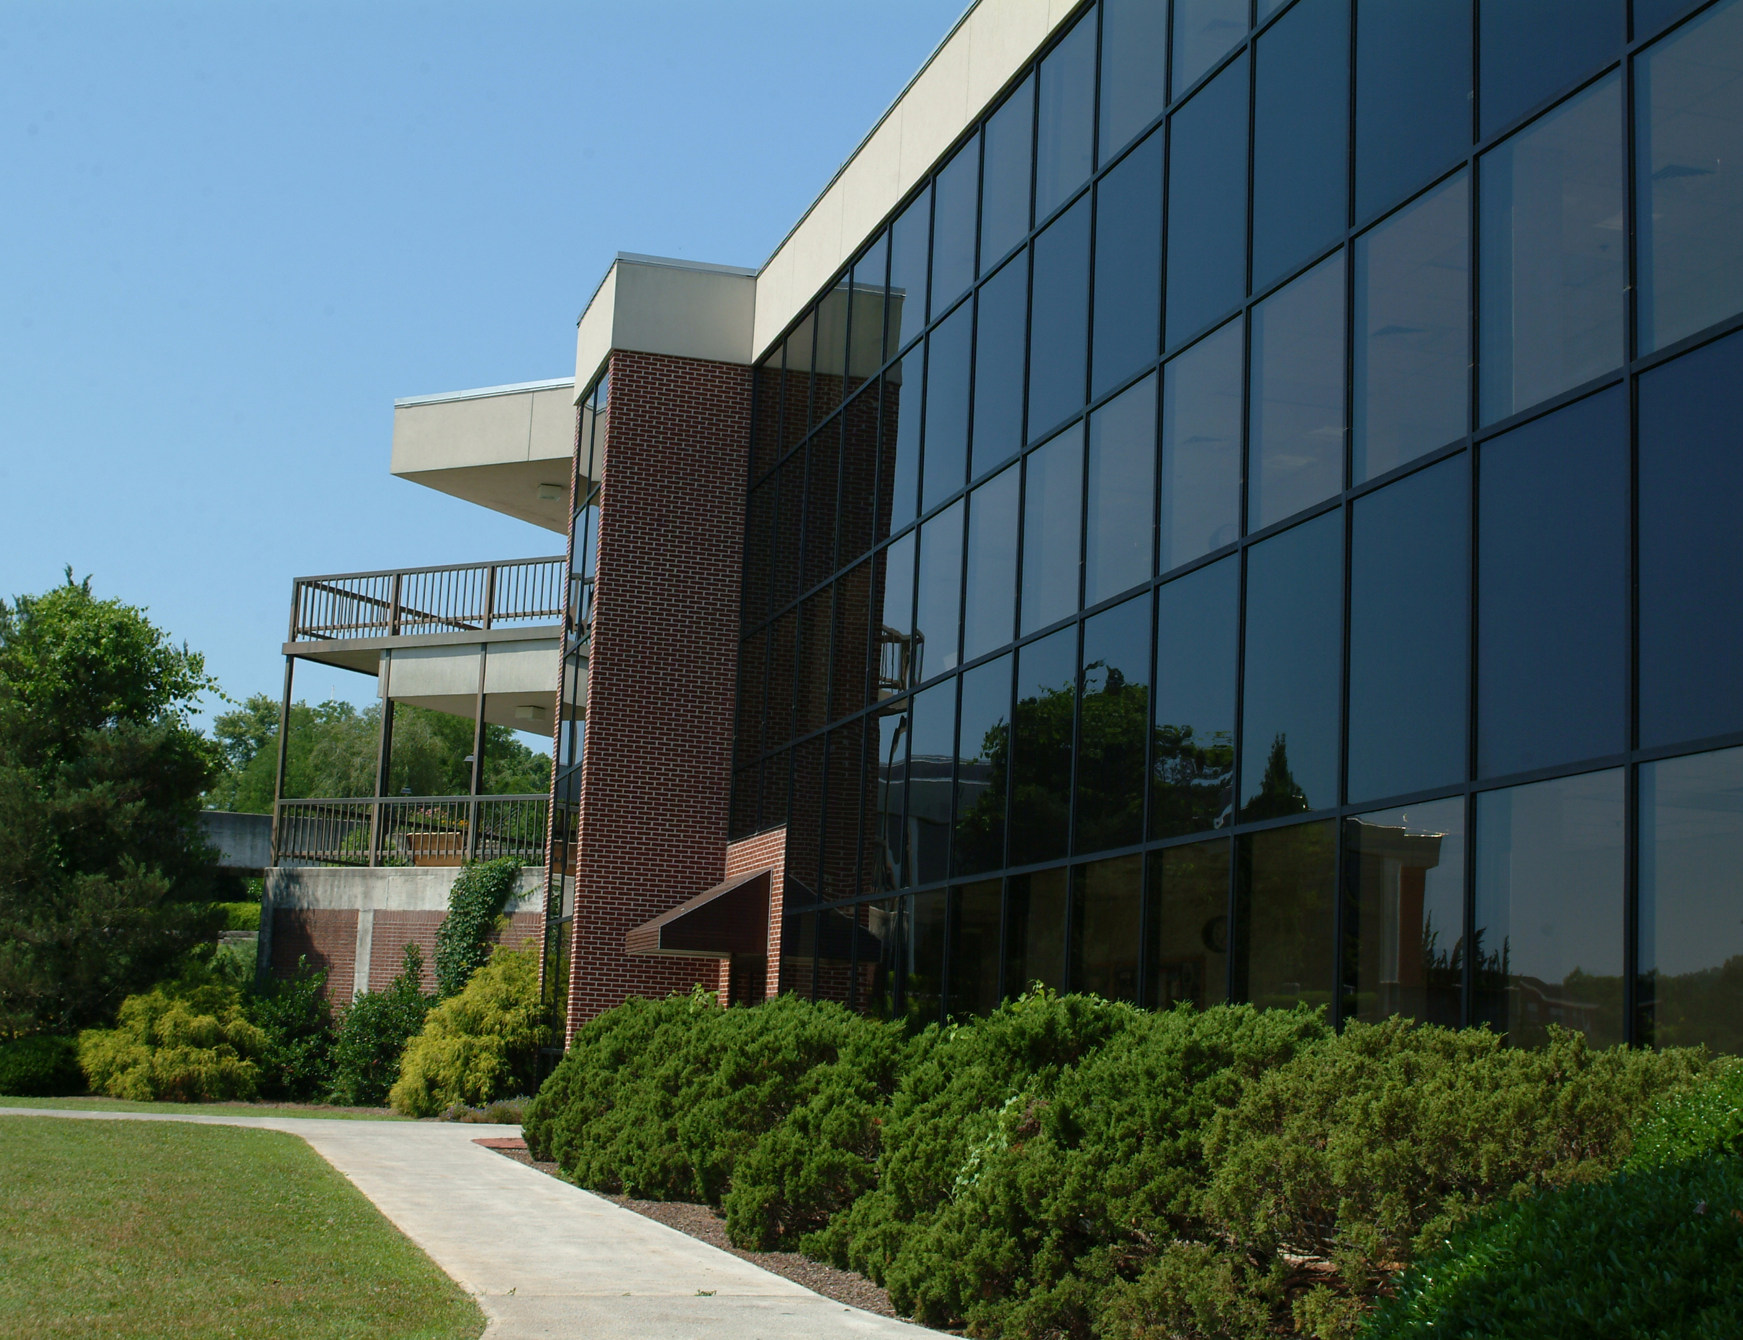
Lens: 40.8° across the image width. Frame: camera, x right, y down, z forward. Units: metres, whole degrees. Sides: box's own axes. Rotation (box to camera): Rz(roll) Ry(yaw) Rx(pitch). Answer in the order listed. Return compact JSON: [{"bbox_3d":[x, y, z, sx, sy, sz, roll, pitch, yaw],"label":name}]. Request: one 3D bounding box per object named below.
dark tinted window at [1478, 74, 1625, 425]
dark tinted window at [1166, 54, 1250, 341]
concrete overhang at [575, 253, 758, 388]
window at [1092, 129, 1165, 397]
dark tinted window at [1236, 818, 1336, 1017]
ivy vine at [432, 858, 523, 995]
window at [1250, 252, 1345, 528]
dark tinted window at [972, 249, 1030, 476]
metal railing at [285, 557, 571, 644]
[{"bbox_3d":[3.794,-2.321,13.103,0.080,1.688,1.450,6,-10,-16],"label":"dark tinted window"},{"bbox_3d":[2.553,-3.527,17.763,0.080,1.968,1.450,6,-10,-16],"label":"dark tinted window"},{"bbox_3d":[-2.995,-4.654,33.335,1.960,1.380,3.120,5,-10,-16],"label":"concrete overhang"},{"bbox_3d":[2.108,-3.293,19.146,0.080,1.974,1.460,6,-10,-16],"label":"window"},{"bbox_3d":[2.719,1.850,15.315,0.080,1.659,1.460,6,-10,-16],"label":"dark tinted window"},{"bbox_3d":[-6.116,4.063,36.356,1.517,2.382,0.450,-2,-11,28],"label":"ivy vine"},{"bbox_3d":[2.904,-1.872,15.997,0.080,1.688,1.450,6,-10,-16],"label":"window"},{"bbox_3d":[1.218,-2.824,21.979,0.100,1.950,1.460,5,-10,-16],"label":"dark tinted window"},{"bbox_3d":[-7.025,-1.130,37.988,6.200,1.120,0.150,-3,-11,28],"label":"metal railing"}]

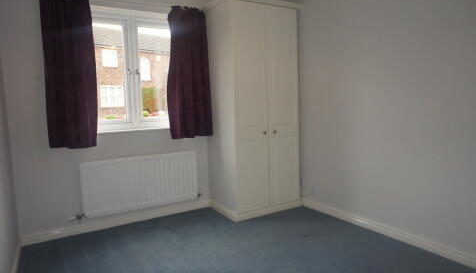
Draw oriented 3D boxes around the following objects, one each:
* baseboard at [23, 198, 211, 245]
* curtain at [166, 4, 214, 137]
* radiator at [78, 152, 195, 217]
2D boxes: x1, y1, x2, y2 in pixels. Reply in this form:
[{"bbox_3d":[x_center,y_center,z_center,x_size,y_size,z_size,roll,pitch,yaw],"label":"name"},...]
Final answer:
[{"bbox_3d":[-1.121,0.856,3.228,1.796,0.080,0.019,-5,6,-30],"label":"baseboard"},{"bbox_3d":[-0.495,-0.652,3.337,0.429,1.323,0.128,-5,6,-30],"label":"curtain"},{"bbox_3d":[-0.958,0.463,3.229,1.129,0.520,0.085,-5,6,-30],"label":"radiator"}]

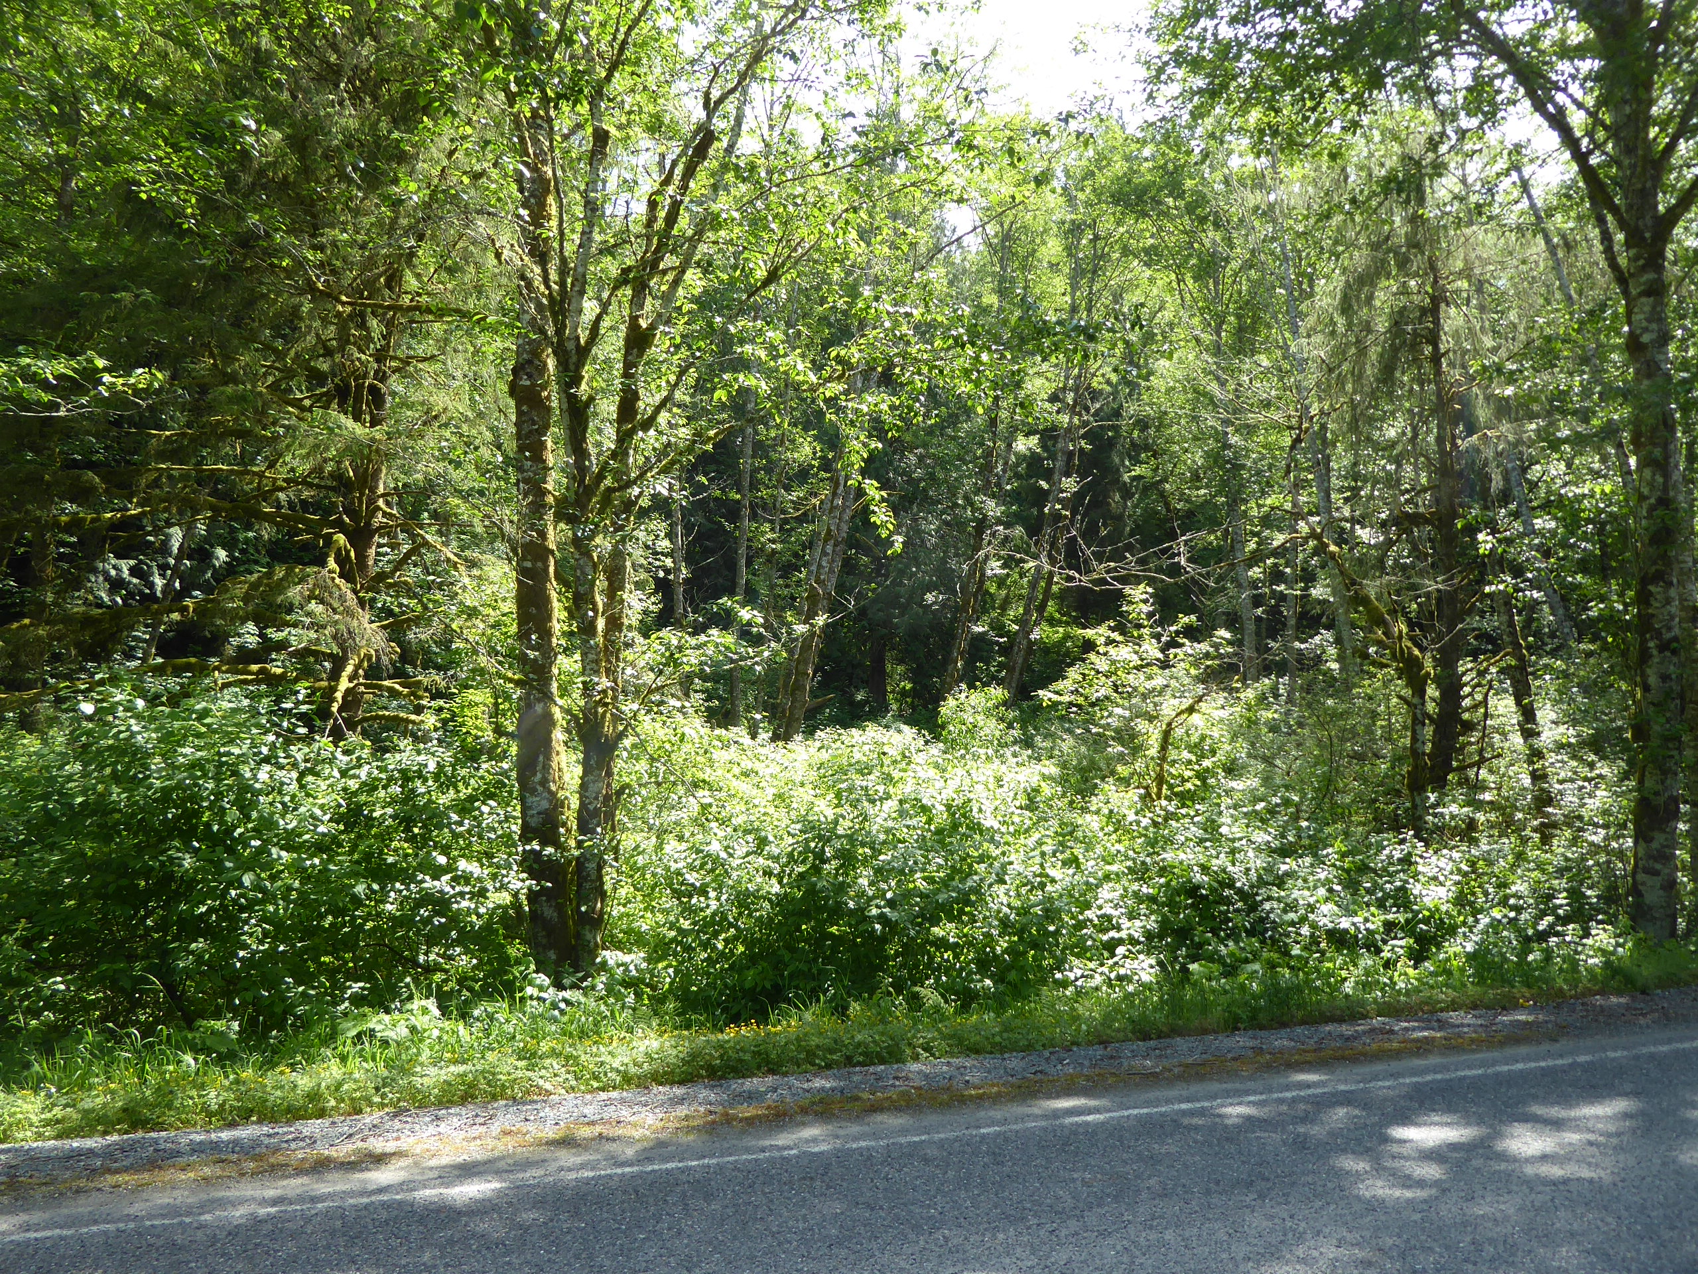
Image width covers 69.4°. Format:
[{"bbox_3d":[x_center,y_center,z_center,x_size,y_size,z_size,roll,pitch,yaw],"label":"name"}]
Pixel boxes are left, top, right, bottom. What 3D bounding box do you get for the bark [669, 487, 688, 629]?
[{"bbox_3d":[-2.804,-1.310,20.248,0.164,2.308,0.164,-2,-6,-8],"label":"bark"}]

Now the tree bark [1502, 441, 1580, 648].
[{"bbox_3d":[10.296,-1.345,18.240,0.217,3.082,0.217,-17,-7,29],"label":"tree bark"}]

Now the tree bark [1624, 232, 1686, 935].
[{"bbox_3d":[7.017,-0.533,10.714,0.417,6.201,0.417,-1,-7,33],"label":"tree bark"}]

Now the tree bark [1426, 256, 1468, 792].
[{"bbox_3d":[7.082,-1.437,14.731,0.271,6.540,0.271,-1,-7,26],"label":"tree bark"}]

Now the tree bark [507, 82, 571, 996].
[{"bbox_3d":[-2.155,-0.854,8.637,0.290,6.356,0.290,-1,-6,-14],"label":"tree bark"}]

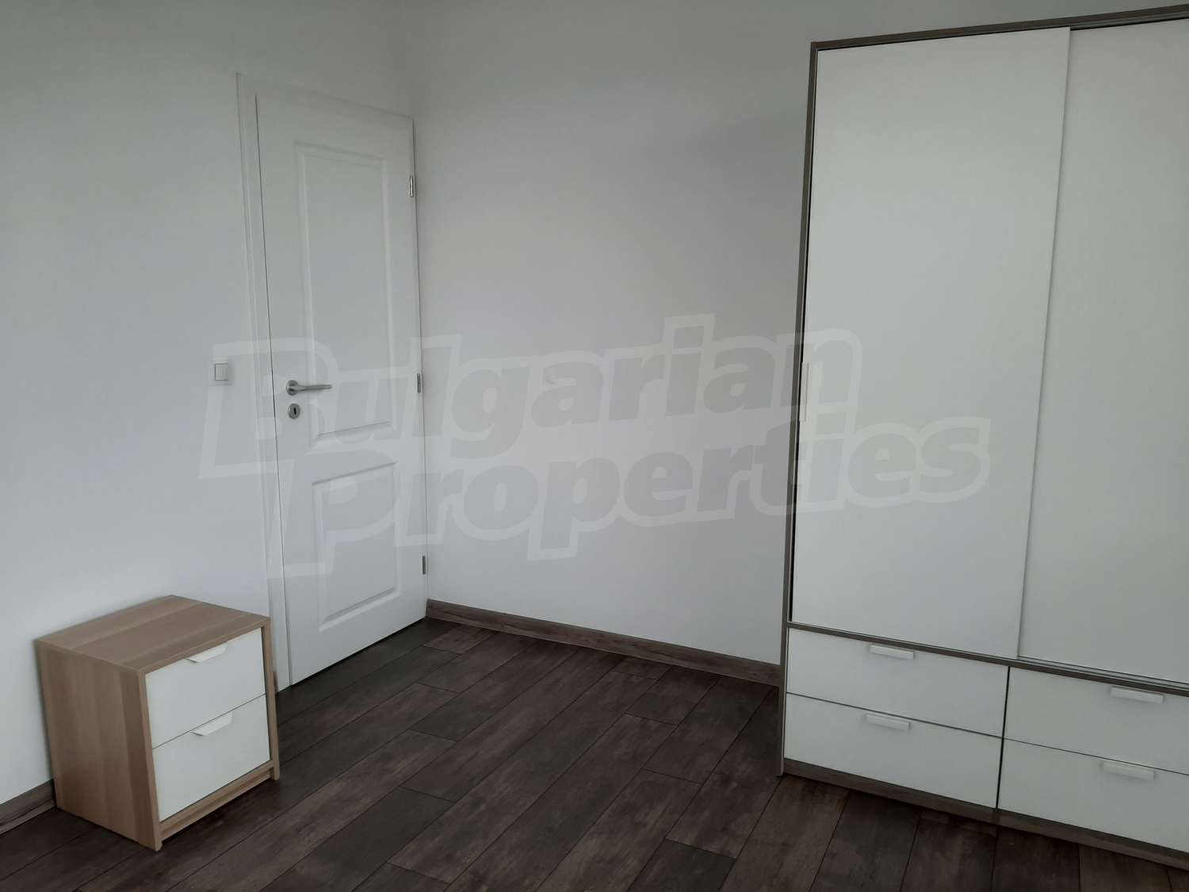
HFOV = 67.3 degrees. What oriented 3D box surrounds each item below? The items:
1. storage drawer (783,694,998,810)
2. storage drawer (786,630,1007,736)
[{"bbox_3d":[0.917,0.805,2.688,0.569,0.200,0.480,5,11,26],"label":"storage drawer"},{"bbox_3d":[0.917,0.607,2.653,0.569,0.196,0.480,5,11,26],"label":"storage drawer"}]

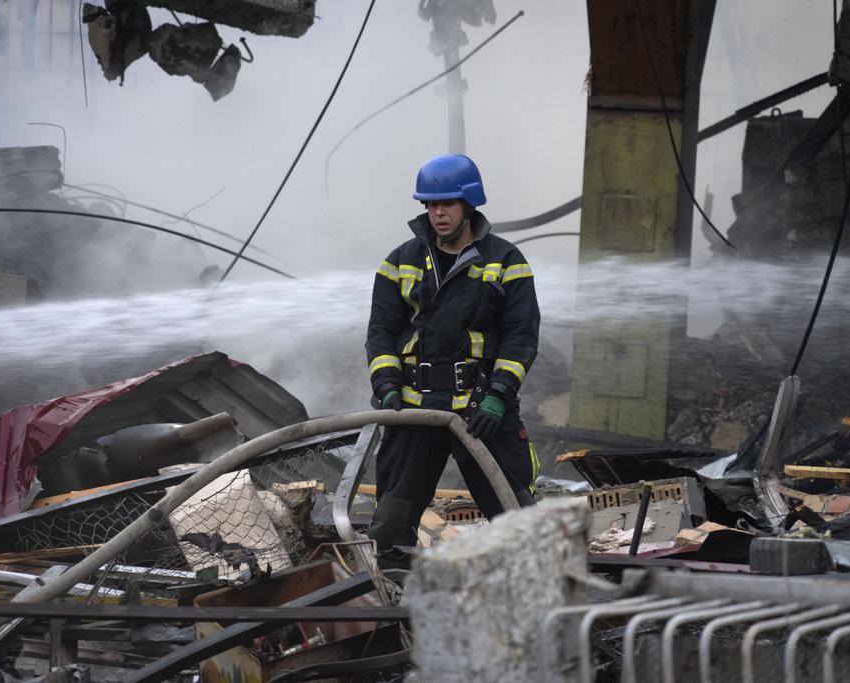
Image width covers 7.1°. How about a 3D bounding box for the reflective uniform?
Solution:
[{"bbox_3d":[0.105,0.246,24.200,0.660,1.420,0.430,0,1,15],"label":"reflective uniform"}]

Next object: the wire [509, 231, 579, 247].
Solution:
[{"bbox_3d":[0.547,-0.468,31.000,0.330,0.075,0.100,0,1,0],"label":"wire"}]

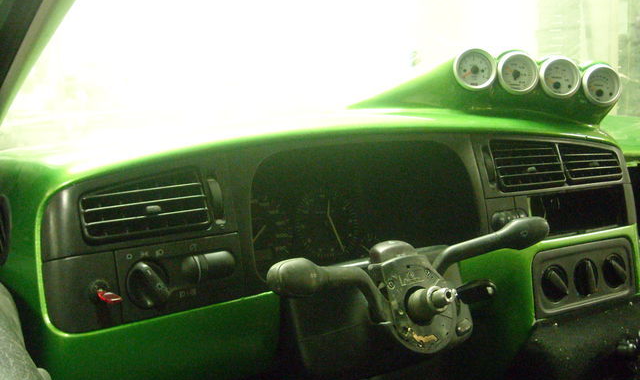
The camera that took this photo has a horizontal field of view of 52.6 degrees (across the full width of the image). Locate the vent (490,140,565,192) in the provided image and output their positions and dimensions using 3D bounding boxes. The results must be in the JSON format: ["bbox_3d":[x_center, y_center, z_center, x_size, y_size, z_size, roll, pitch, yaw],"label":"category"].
[{"bbox_3d":[0.271,-0.034,0.863,0.115,0.069,0.035,-6,0,-23],"label":"vent"}]

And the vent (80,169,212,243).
[{"bbox_3d":[-0.177,0.014,0.655,0.124,0.063,0.035,-7,0,-27],"label":"vent"}]

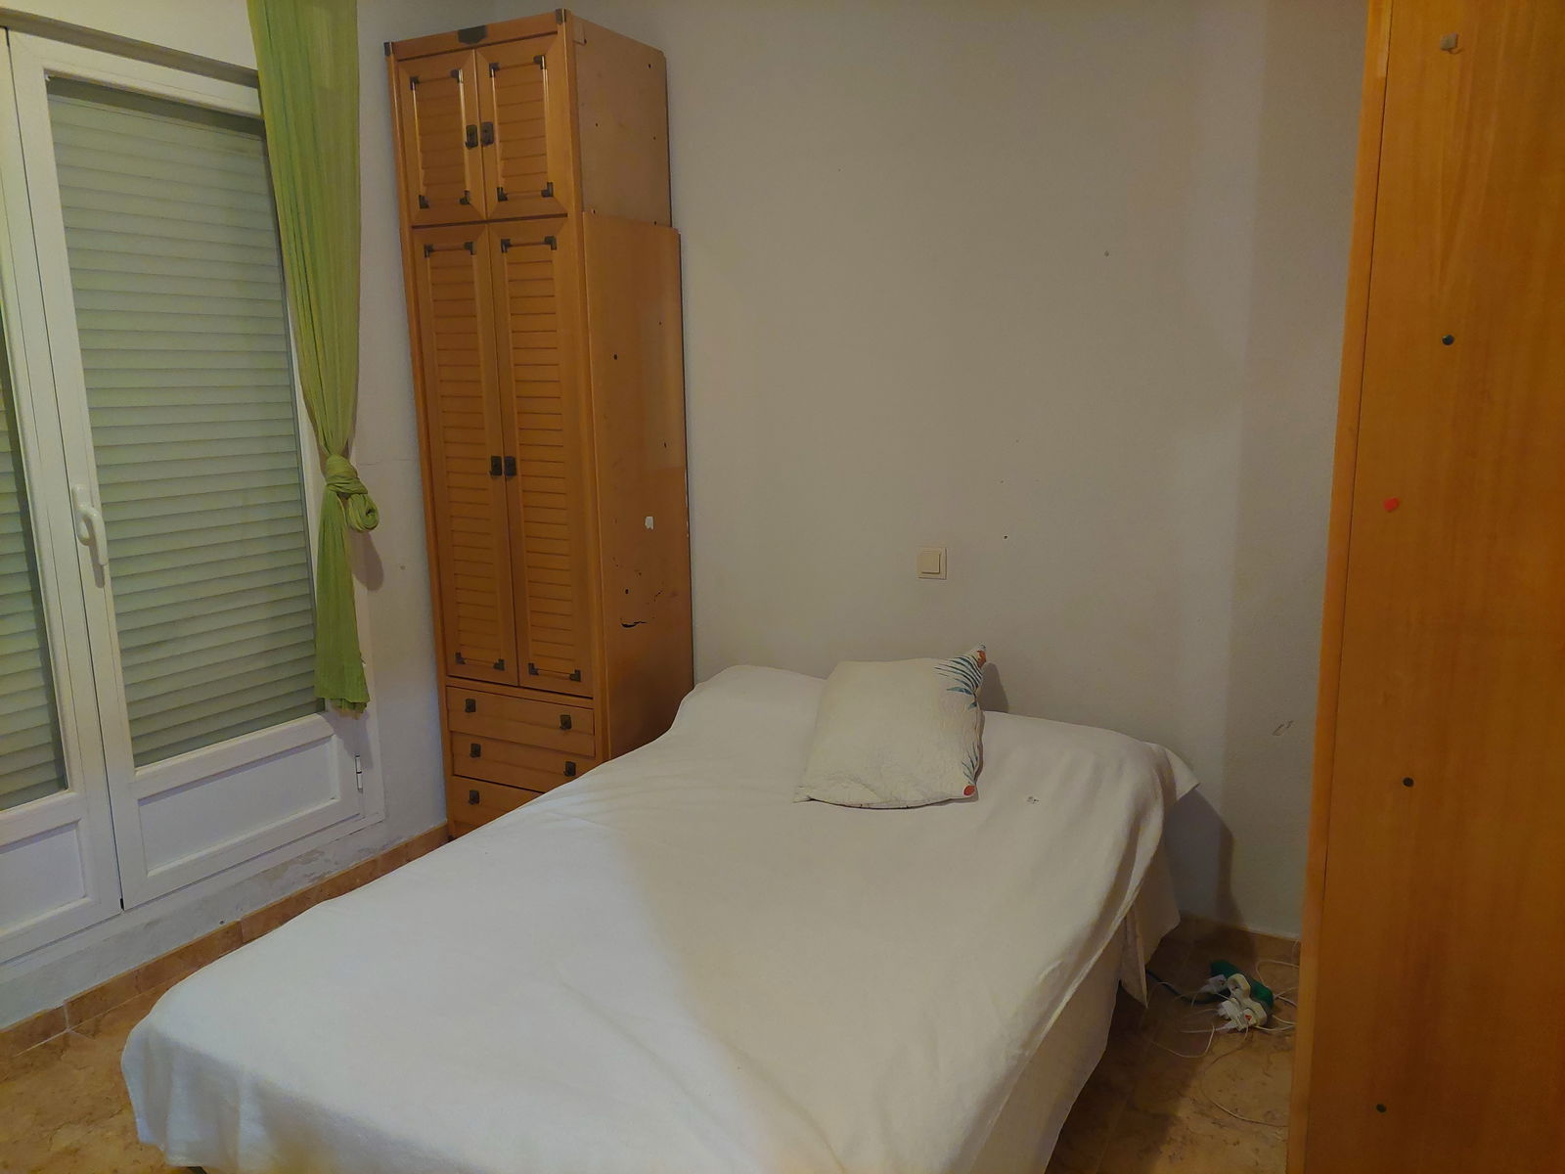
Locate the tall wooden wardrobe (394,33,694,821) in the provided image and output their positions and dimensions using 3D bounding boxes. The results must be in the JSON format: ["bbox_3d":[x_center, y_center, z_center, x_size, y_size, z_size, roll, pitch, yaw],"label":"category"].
[{"bbox_3d":[-0.655,-0.333,3.160,0.601,2.280,0.468,5,13,25],"label":"tall wooden wardrobe"}]

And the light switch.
[{"bbox_3d":[0.398,-0.063,2.903,0.083,0.083,0.013,6,13,30],"label":"light switch"}]

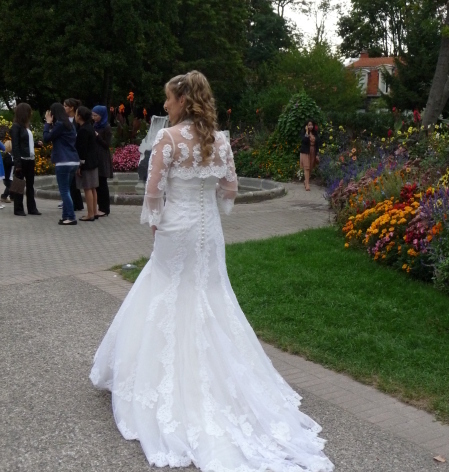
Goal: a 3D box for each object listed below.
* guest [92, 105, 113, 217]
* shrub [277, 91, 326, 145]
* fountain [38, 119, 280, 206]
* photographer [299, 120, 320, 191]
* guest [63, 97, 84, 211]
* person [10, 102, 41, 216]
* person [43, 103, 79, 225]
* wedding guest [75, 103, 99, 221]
[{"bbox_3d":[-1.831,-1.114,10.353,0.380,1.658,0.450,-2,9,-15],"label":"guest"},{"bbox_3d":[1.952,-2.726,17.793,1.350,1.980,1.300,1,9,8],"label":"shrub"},{"bbox_3d":[-1.330,-1.626,14.322,5.200,1.540,5.200,0,9,0],"label":"fountain"},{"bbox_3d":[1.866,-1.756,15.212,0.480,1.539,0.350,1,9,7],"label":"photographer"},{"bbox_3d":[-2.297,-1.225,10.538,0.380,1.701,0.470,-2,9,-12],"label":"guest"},{"bbox_3d":[-2.959,-1.127,10.300,0.400,1.672,0.470,-1,9,-9],"label":"person"},{"bbox_3d":[-2.240,-0.972,9.464,0.500,1.660,0.500,5,10,27],"label":"person"},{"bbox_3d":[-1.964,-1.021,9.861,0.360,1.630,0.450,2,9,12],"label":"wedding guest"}]

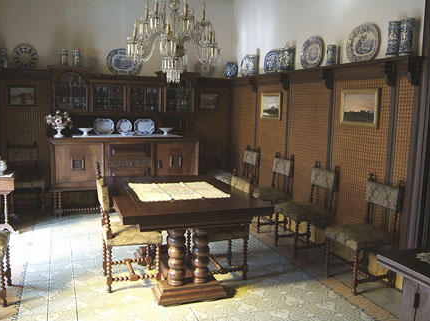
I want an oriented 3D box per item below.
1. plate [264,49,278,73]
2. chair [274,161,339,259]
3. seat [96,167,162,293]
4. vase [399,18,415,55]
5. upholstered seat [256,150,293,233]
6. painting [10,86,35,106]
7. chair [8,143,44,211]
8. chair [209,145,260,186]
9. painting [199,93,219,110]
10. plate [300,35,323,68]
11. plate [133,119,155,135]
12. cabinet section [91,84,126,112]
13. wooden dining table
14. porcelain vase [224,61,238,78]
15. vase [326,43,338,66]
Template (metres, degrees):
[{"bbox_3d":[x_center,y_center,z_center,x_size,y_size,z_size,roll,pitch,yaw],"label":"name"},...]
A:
[{"bbox_3d":[0.742,-1.298,5.271,0.035,0.310,0.350,7,5,-22],"label":"plate"},{"bbox_3d":[0.951,0.498,4.231,0.475,0.925,0.405,-1,8,-21],"label":"chair"},{"bbox_3d":[-0.735,0.587,3.471,0.500,0.955,0.430,-2,9,-24],"label":"seat"},{"bbox_3d":[1.509,-0.969,3.146,0.097,0.280,0.097,-1,8,-21],"label":"vase"},{"bbox_3d":[0.652,0.388,5.021,0.475,0.925,0.405,-1,8,-21],"label":"upholstered seat"},{"bbox_3d":[-2.616,-0.873,5.462,0.325,0.280,0.035,-1,8,-21],"label":"painting"},{"bbox_3d":[-2.680,0.241,5.683,0.430,0.955,0.490,-3,9,-27],"label":"chair"},{"bbox_3d":[0.374,0.289,5.834,0.490,0.955,0.430,-2,8,-21],"label":"chair"},{"bbox_3d":[-0.087,-0.942,6.434,0.325,0.270,0.035,-1,8,-21],"label":"painting"},{"bbox_3d":[1.123,-1.242,4.627,0.045,0.365,0.450,11,4,-22],"label":"plate"},{"bbox_3d":[-1.046,-0.500,6.004,0.330,0.240,0.050,-1,0,-21],"label":"plate"},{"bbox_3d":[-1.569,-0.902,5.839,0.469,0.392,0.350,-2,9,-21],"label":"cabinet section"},{"bbox_3d":[-0.364,0.650,3.680,1.160,0.780,1.500,-2,8,-21],"label":"wooden dining table"},{"bbox_3d":[0.263,-1.433,6.375,0.220,0.265,0.220,1,8,0],"label":"porcelain vase"},{"bbox_3d":[1.242,-1.112,4.239,0.105,0.230,0.105,-1,9,-21],"label":"vase"}]

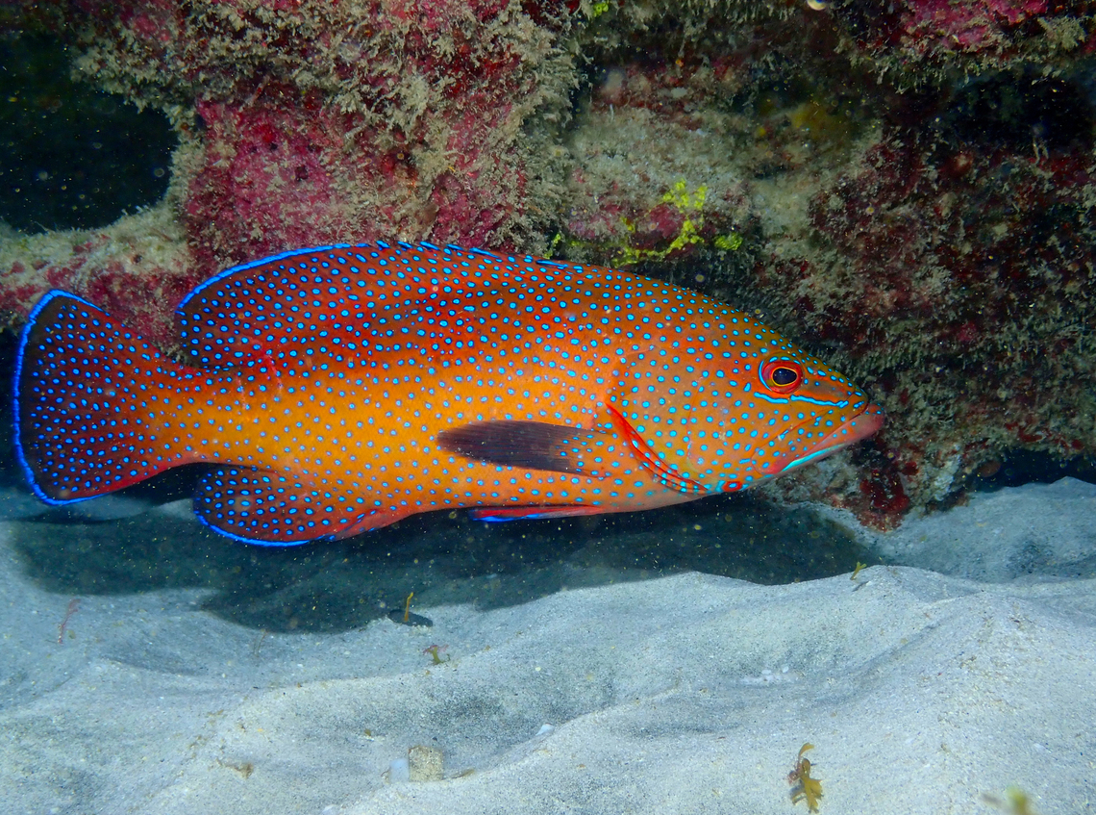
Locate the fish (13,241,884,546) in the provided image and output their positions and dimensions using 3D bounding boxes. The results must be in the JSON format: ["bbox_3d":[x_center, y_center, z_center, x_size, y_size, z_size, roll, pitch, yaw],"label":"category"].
[{"bbox_3d":[-0.042,-0.006,0.750,0.360,0.126,0.065,1,6,0],"label":"fish"}]

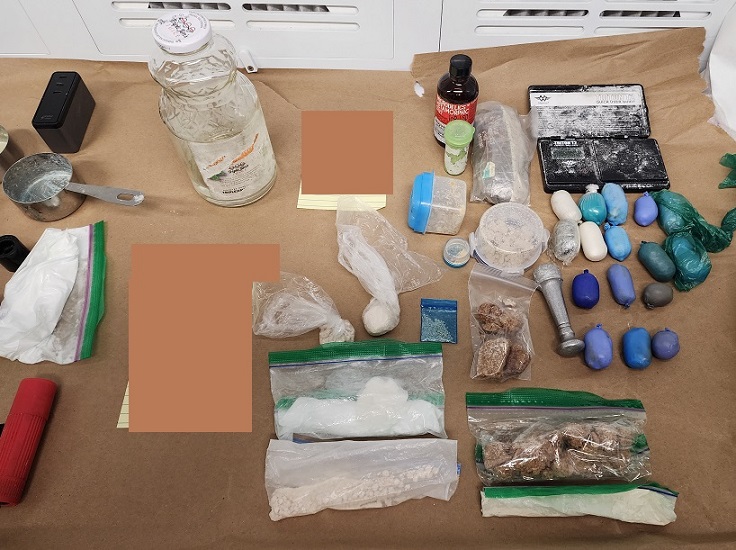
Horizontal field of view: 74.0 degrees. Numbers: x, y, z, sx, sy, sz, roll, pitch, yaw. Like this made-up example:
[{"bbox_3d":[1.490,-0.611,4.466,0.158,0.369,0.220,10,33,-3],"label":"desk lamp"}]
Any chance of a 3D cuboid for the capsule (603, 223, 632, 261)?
[{"bbox_3d":[0.269,-0.034,0.525,0.025,0.025,0.045,6,58,5],"label":"capsule"}]

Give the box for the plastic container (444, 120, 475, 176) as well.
[{"bbox_3d":[0.110,-0.155,0.602,0.035,0.061,0.035,-4,57,0],"label":"plastic container"}]

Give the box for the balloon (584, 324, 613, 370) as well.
[{"bbox_3d":[0.225,0.070,0.476,0.024,0.023,0.045,13,59,10],"label":"balloon"}]

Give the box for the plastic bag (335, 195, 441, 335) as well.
[{"bbox_3d":[0.019,-0.026,0.522,0.104,0.034,0.185,-11,58,-5],"label":"plastic bag"}]

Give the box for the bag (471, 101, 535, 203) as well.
[{"bbox_3d":[0.166,-0.156,0.610,0.071,0.045,0.158,5,58,6],"label":"bag"}]

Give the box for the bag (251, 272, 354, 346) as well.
[{"bbox_3d":[-0.067,0.029,0.493,0.117,0.028,0.078,7,58,6],"label":"bag"}]

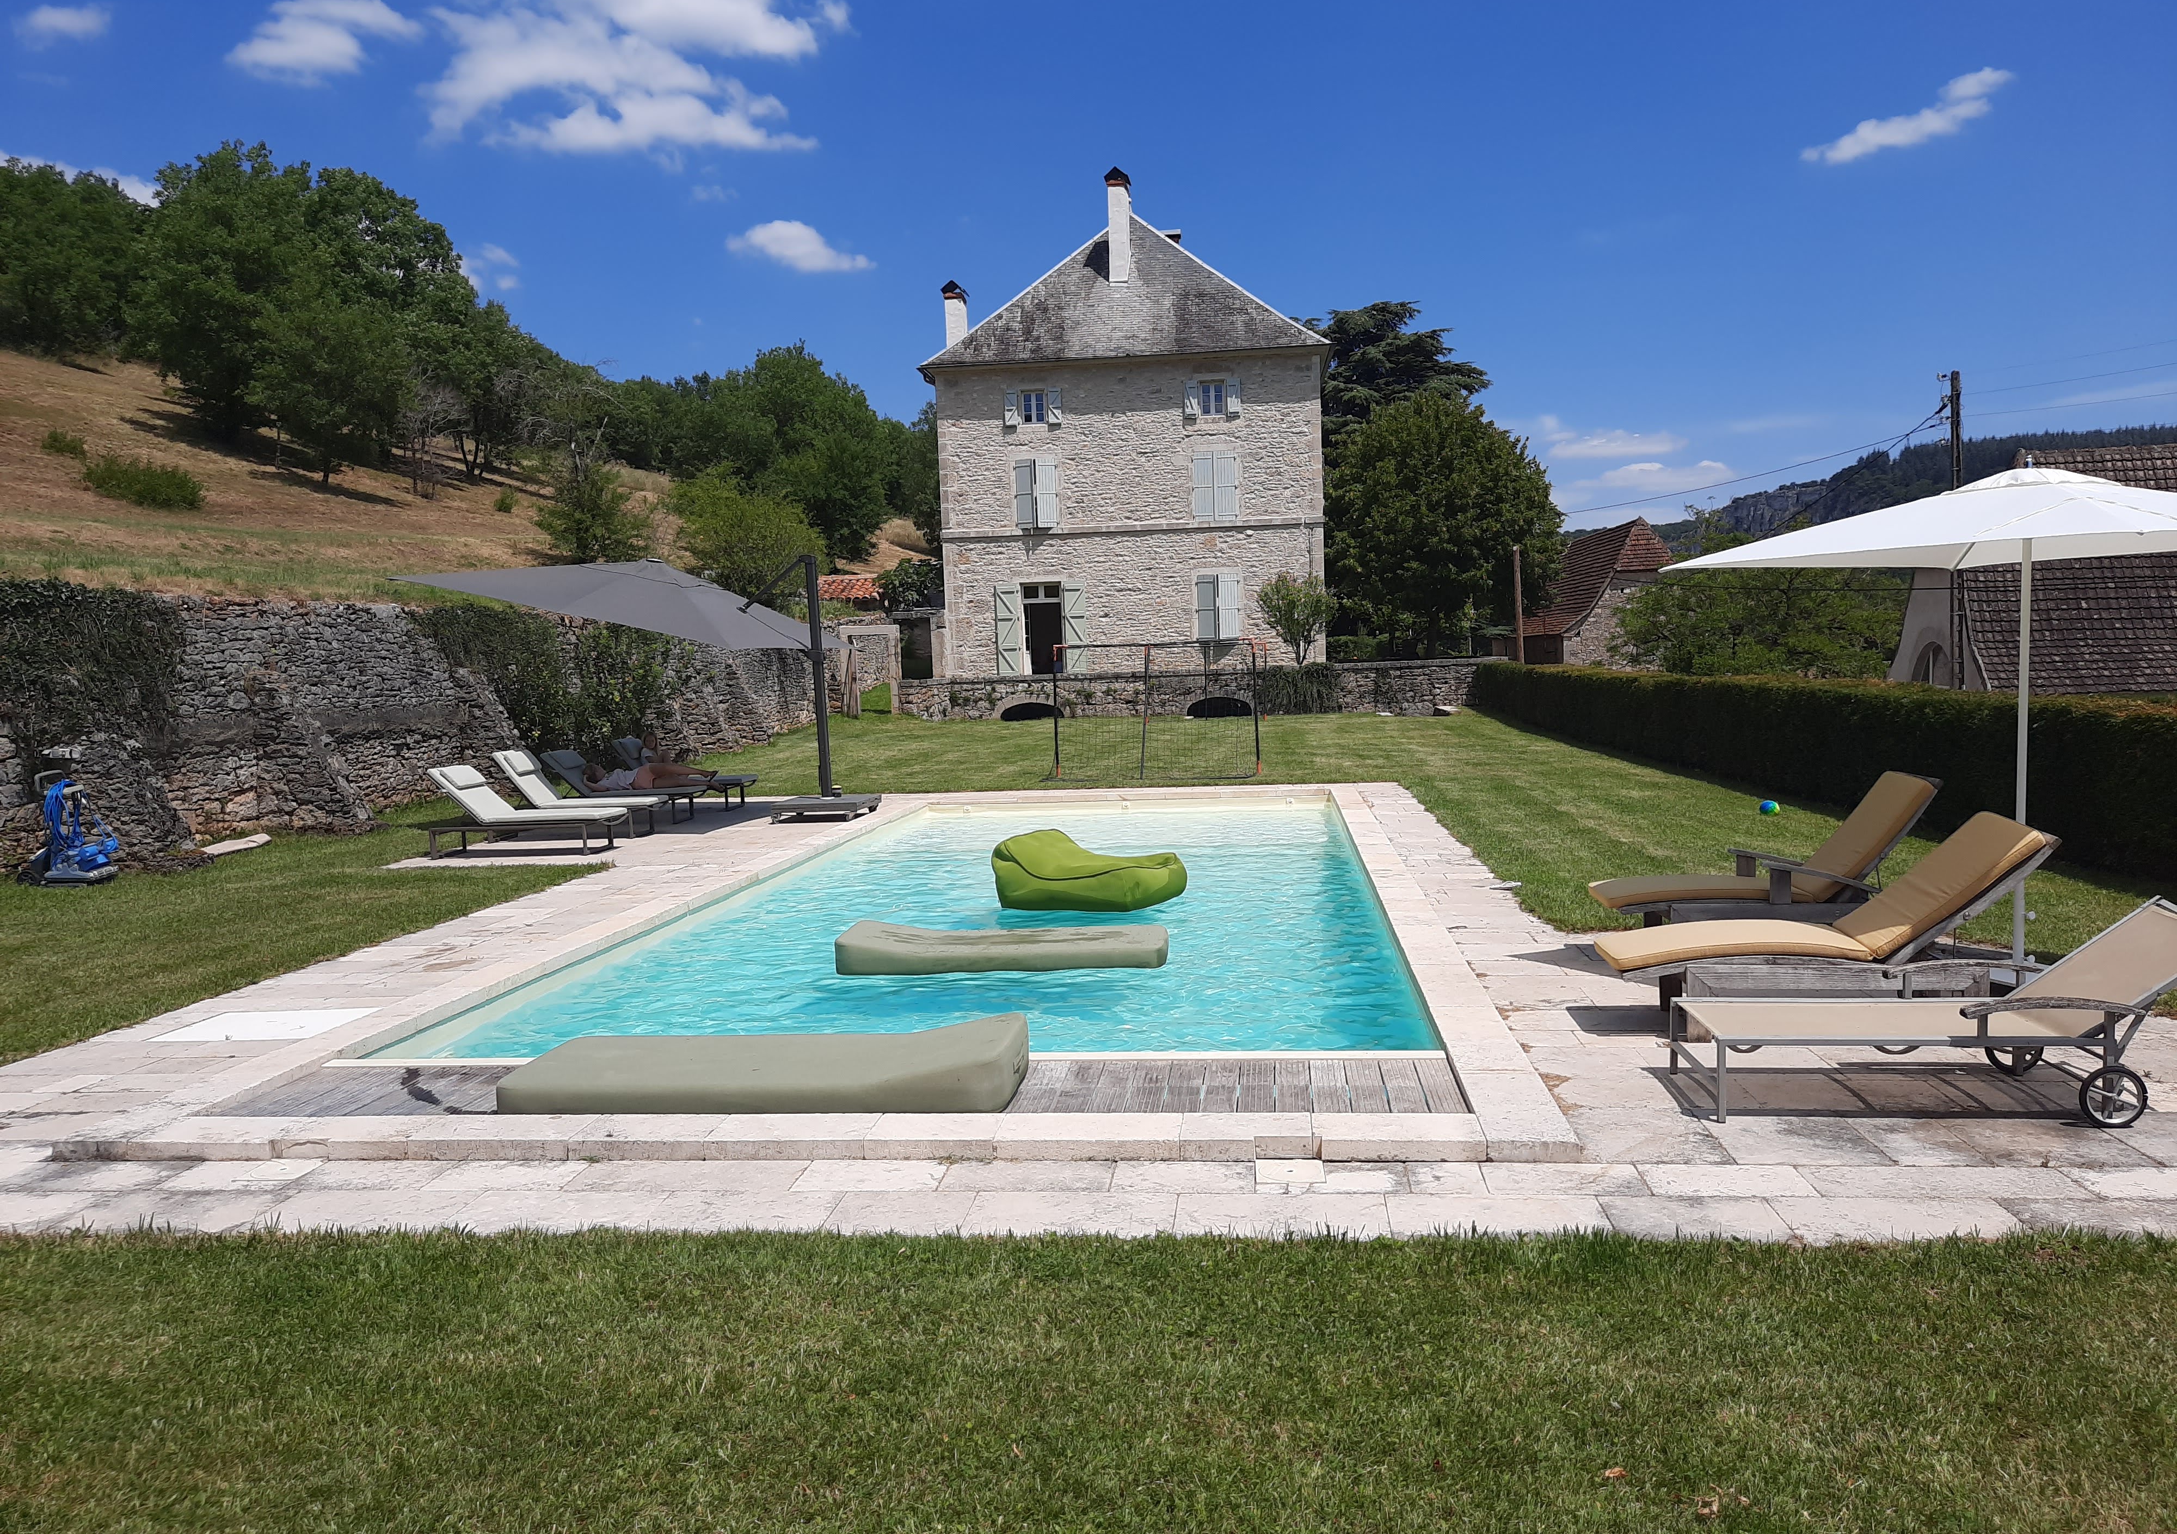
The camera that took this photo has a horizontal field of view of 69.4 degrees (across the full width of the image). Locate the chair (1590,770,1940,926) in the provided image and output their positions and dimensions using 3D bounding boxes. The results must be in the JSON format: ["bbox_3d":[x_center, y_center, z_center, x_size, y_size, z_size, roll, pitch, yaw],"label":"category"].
[{"bbox_3d":[3.793,0.528,8.924,1.773,0.968,0.718,-1,4,7],"label":"chair"}]

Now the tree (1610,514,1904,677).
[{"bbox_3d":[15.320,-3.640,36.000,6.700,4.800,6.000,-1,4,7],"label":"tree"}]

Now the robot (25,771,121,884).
[{"bbox_3d":[-9.359,0.561,14.478,0.540,0.990,0.470,-1,4,11],"label":"robot"}]

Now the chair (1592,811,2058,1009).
[{"bbox_3d":[3.211,0.705,7.028,1.827,0.913,0.718,-1,4,7],"label":"chair"}]

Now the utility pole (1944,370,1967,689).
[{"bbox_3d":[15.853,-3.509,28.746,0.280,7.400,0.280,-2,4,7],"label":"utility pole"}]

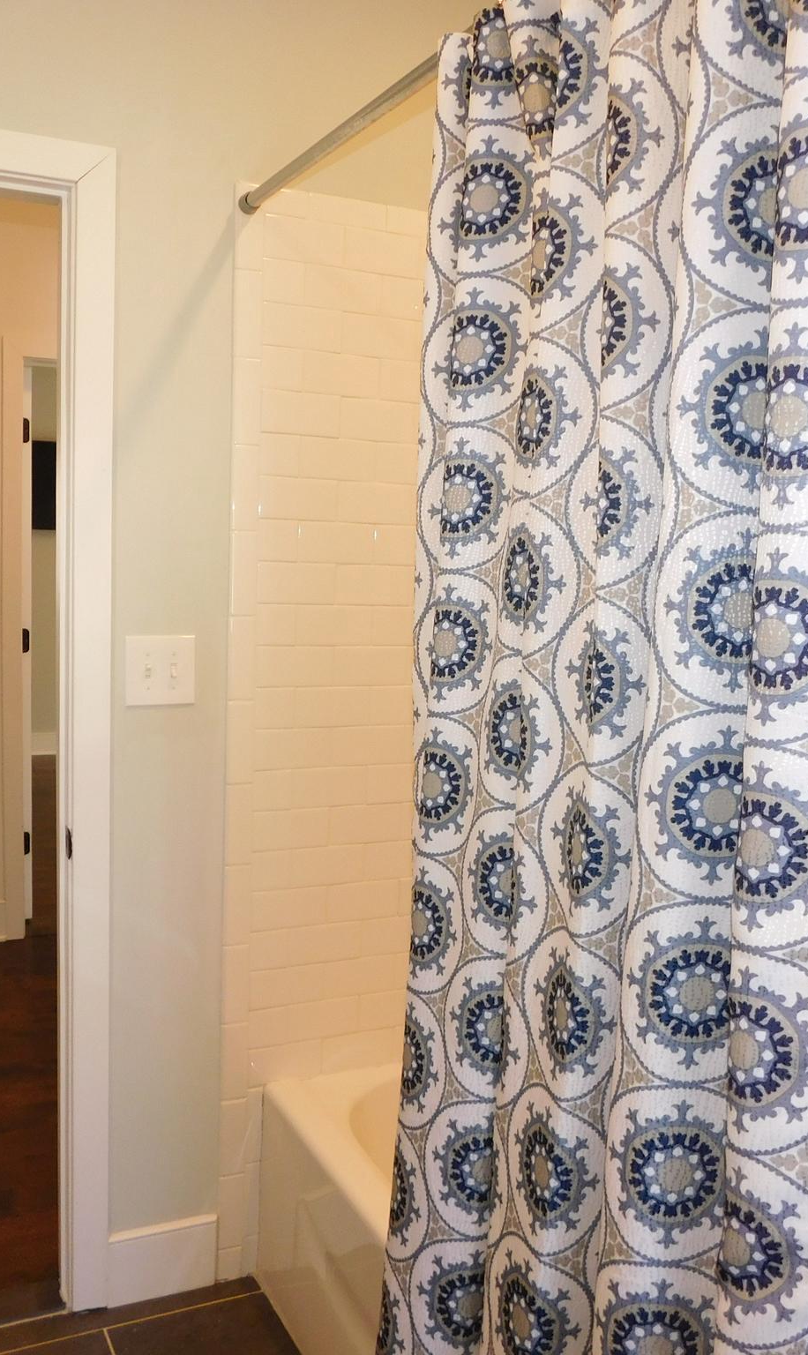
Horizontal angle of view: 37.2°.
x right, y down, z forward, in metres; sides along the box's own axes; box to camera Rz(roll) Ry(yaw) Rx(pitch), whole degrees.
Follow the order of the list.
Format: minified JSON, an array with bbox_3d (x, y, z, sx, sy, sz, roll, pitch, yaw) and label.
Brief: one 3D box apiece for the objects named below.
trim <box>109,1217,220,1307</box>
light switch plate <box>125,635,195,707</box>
[{"bbox_3d":[-0.463,1.116,2.298,0.206,0.133,0.022,-1,7,-25],"label":"trim"},{"bbox_3d":[-0.439,-0.012,2.172,0.125,0.125,0.012,-1,7,-25],"label":"light switch plate"}]

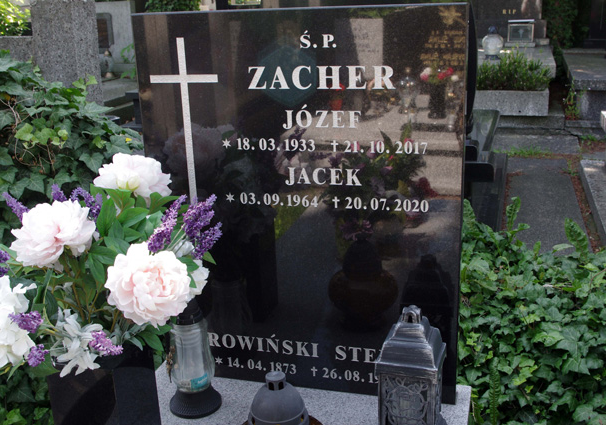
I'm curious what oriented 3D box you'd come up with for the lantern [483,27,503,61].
[{"bbox_3d":[1.756,-1.565,6.400,0.197,0.298,0.197,3,17,15],"label":"lantern"}]

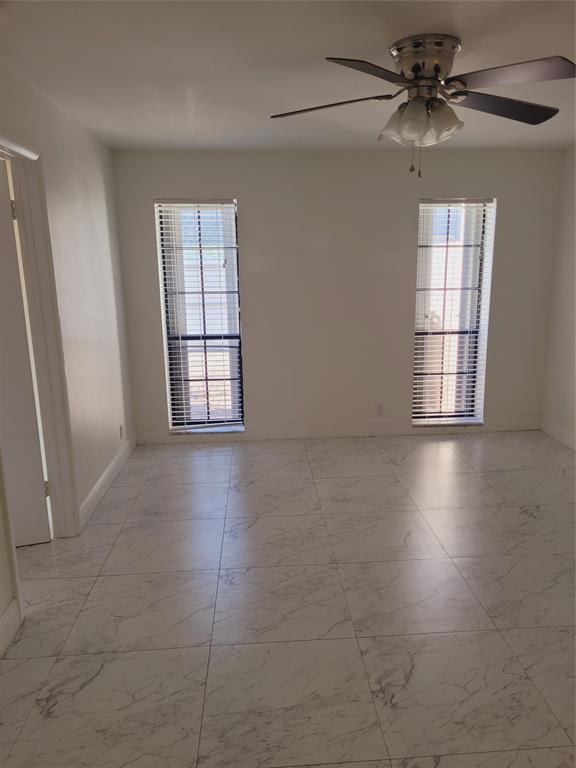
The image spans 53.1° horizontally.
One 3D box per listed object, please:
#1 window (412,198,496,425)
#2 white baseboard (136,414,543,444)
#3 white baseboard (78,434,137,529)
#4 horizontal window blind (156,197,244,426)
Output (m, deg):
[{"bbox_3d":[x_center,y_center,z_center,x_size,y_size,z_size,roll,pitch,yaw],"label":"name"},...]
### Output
[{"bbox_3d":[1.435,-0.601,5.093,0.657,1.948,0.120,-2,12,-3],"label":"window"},{"bbox_3d":[0.495,0.405,5.195,3.674,0.145,0.020,-2,12,-3],"label":"white baseboard"},{"bbox_3d":[-1.297,0.641,4.255,0.020,0.145,1.702,-2,12,-3],"label":"white baseboard"},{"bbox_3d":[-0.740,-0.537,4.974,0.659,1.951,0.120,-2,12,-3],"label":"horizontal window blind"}]

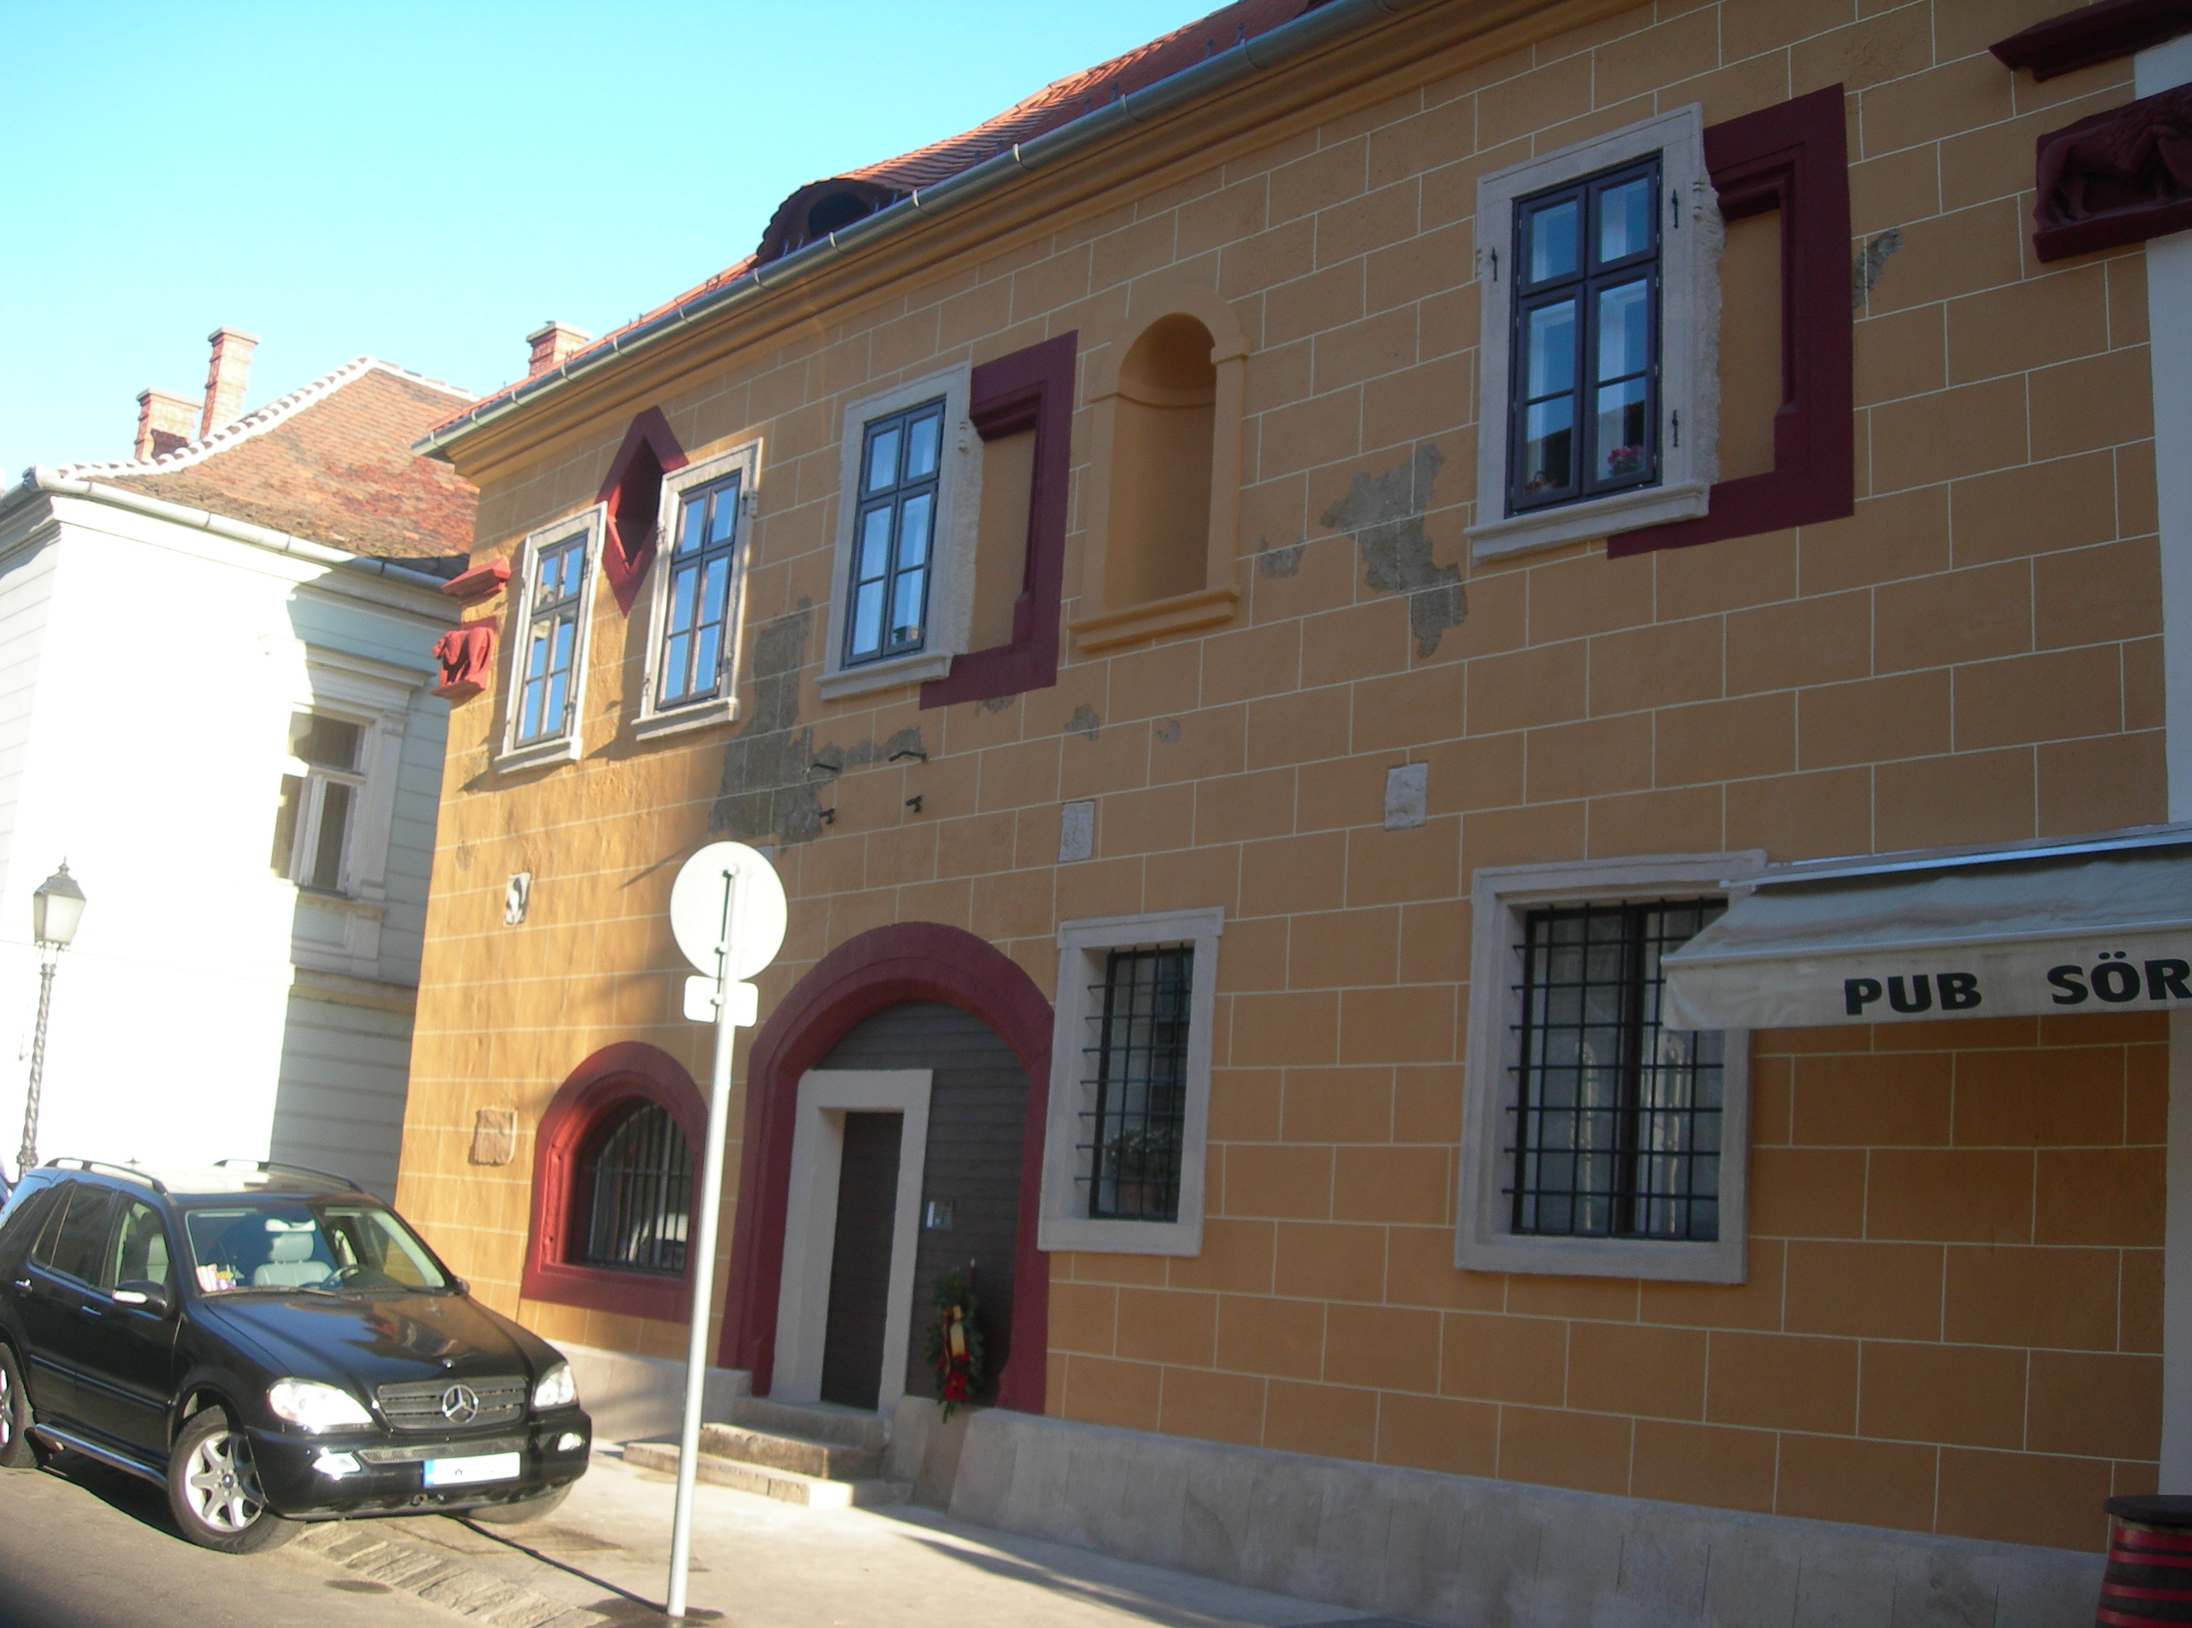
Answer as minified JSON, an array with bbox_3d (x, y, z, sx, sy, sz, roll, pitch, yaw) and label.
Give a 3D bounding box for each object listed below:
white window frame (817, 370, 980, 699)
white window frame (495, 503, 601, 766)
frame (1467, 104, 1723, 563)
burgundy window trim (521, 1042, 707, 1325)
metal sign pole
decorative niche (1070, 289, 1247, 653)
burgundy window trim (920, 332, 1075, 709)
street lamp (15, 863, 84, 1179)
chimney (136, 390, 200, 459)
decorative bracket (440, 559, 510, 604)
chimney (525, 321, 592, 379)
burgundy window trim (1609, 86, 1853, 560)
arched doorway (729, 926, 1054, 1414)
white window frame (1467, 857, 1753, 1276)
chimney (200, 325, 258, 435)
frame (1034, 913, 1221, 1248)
[{"bbox_3d":[-1.356,-2.013,17.517,0.200,2.353,1.672,14,-15,-41],"label":"white window frame"},{"bbox_3d":[-4.680,-1.483,21.022,0.200,2.259,1.430,14,-15,-41],"label":"white window frame"},{"bbox_3d":[2.668,-2.566,12.954,0.240,2.310,1.560,14,-15,-41],"label":"frame"},{"bbox_3d":[-3.562,2.810,18.560,0.330,2.090,2.470,14,-15,-41],"label":"burgundy window trim"},{"bbox_3d":[-1.747,1.892,10.880,0.068,3.353,0.068,14,-15,-42],"label":"metal sign pole"},{"bbox_3d":[0.517,-2.229,15.444,0.500,2.290,1.450,14,-15,-41],"label":"decorative niche"},{"bbox_3d":[-0.619,-1.980,16.474,0.150,2.470,1.400,14,-15,-41],"label":"burgundy window trim"},{"bbox_3d":[-9.590,2.572,21.575,0.470,4.314,0.470,14,-15,-41],"label":"street lamp"},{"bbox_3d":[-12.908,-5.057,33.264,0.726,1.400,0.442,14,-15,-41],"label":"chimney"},{"bbox_3d":[-5.617,-2.119,21.847,0.180,0.360,0.860,14,-15,-41],"label":"decorative bracket"},{"bbox_3d":[-7.158,-5.671,31.798,0.529,1.400,0.715,14,-15,-41],"label":"chimney"},{"bbox_3d":[3.259,-2.469,12.311,0.150,2.270,1.380,14,-15,-41],"label":"burgundy window trim"},{"bbox_3d":[-1.256,2.337,16.393,0.400,3.144,3.500,14,-15,-41],"label":"arched doorway"},{"bbox_3d":[2.588,1.268,12.068,0.260,2.090,1.750,14,-15,-41],"label":"white window frame"},{"bbox_3d":[-11.160,-5.420,30.845,0.500,1.570,0.500,14,-15,-41],"label":"chimney"},{"bbox_3d":[0.297,1.668,14.780,0.280,2.071,1.458,14,-15,-41],"label":"frame"}]

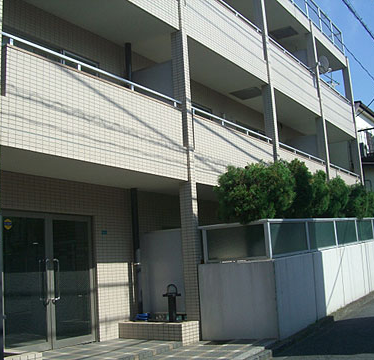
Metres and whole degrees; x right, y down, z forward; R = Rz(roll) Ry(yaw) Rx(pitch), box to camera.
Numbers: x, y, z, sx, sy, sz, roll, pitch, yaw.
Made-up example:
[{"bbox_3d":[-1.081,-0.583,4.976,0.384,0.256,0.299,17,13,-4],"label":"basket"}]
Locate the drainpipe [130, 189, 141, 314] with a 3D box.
[{"bbox_3d":[-0.844,1.288,9.120,0.107,2.282,0.107,-10,-12,32],"label":"drainpipe"}]

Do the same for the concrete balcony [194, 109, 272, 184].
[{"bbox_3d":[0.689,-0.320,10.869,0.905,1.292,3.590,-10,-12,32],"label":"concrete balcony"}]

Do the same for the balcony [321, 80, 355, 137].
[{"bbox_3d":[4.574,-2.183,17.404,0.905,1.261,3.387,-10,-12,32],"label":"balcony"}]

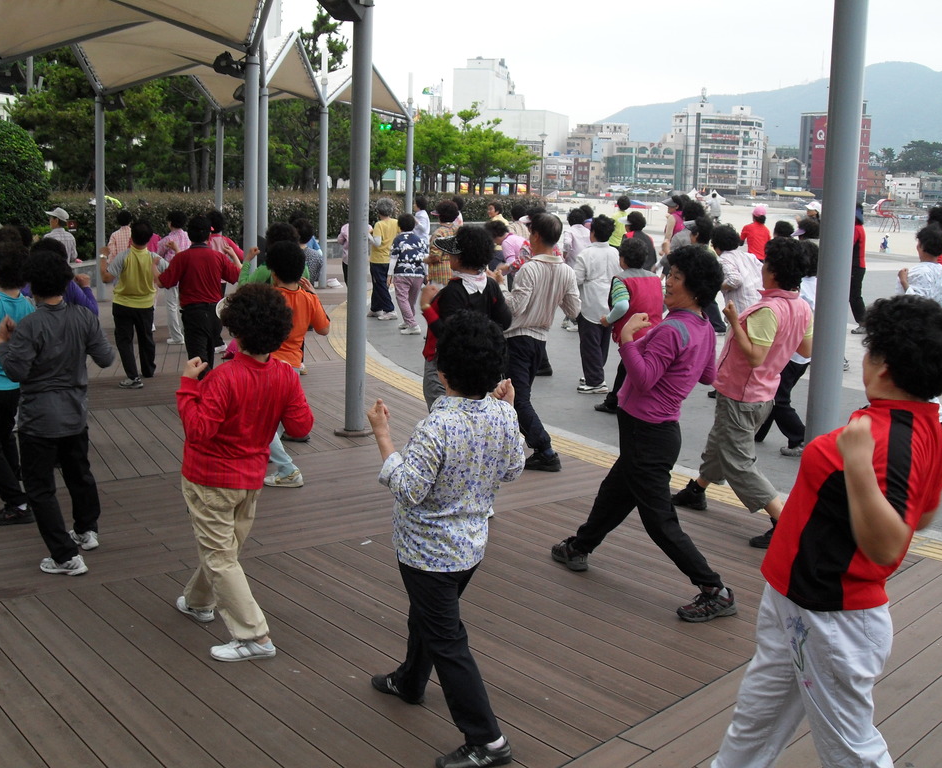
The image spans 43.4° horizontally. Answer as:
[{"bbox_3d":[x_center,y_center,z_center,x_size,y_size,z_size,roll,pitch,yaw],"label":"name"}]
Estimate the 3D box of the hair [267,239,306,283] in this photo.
[{"bbox_3d":[-1.157,-0.758,7.383,0.240,0.260,0.240,-2,10,-20],"label":"hair"}]

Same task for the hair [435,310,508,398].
[{"bbox_3d":[0.002,-0.096,3.830,0.225,0.270,0.240,-3,11,-25],"label":"hair"}]

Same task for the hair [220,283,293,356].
[{"bbox_3d":[-0.836,-0.250,4.620,0.265,0.280,0.265,-3,11,-28],"label":"hair"}]

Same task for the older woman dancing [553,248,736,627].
[{"bbox_3d":[0.785,0.174,5.436,1.000,1.580,0.620,7,11,30],"label":"older woman dancing"}]

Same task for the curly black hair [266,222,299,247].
[{"bbox_3d":[-1.466,-1.131,9.200,0.260,0.280,0.260,-2,10,-20],"label":"curly black hair"}]

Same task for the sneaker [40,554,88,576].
[{"bbox_3d":[-1.901,0.847,5.520,0.245,0.105,0.095,4,10,16],"label":"sneaker"}]

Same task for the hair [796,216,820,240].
[{"bbox_3d":[2.946,-1.345,10.300,0.240,0.220,0.225,9,13,39],"label":"hair"}]

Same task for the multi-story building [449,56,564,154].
[{"bbox_3d":[13.014,-89.749,400.000,34.000,40.000,36.000,3,10,14],"label":"multi-story building"}]

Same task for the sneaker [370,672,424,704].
[{"bbox_3d":[-0.276,1.119,4.360,0.255,0.100,0.095,9,13,38],"label":"sneaker"}]

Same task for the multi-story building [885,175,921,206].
[{"bbox_3d":[142.546,-64.105,390.000,10.000,9.500,9.000,1,9,0],"label":"multi-story building"}]

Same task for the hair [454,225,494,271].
[{"bbox_3d":[0.015,-0.803,6.965,0.240,0.260,0.235,6,11,28],"label":"hair"}]

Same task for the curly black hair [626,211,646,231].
[{"bbox_3d":[1.790,-1.779,12.879,0.220,0.220,0.210,6,11,25],"label":"curly black hair"}]

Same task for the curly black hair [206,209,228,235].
[{"bbox_3d":[-2.726,-1.732,12.648,0.215,0.260,0.230,-1,10,-11],"label":"curly black hair"}]

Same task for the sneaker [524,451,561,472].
[{"bbox_3d":[0.465,0.504,7.750,0.275,0.120,0.105,4,10,14],"label":"sneaker"}]

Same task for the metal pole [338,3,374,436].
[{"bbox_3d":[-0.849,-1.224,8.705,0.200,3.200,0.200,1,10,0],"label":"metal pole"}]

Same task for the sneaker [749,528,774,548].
[{"bbox_3d":[1.533,0.782,5.956,0.255,0.110,0.095,7,11,30],"label":"sneaker"}]

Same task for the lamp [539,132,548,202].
[{"bbox_3d":[3.858,-11.210,64.013,0.500,4.690,0.500,1,10,0],"label":"lamp"}]

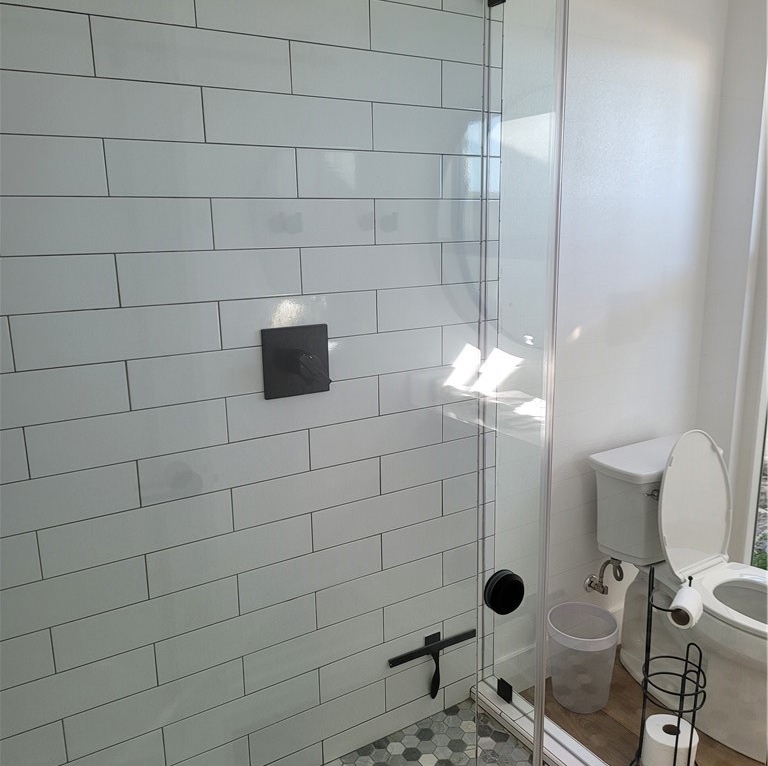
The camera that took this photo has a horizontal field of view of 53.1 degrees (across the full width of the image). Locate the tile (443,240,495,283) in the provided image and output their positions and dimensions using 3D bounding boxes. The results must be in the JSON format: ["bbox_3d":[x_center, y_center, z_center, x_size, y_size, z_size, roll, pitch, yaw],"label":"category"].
[{"bbox_3d":[0.218,-0.308,1.953,0.177,0.102,0.009,-9,15,-32],"label":"tile"}]

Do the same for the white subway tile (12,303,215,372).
[{"bbox_3d":[-0.511,-0.095,1.506,0.390,0.101,0.010,-9,15,-32],"label":"white subway tile"}]

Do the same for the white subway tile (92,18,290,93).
[{"bbox_3d":[-0.367,-0.641,1.520,0.402,0.103,0.010,-9,15,-32],"label":"white subway tile"}]

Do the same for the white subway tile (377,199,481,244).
[{"bbox_3d":[0.129,-0.394,1.868,0.361,0.101,0.010,-9,15,-32],"label":"white subway tile"}]

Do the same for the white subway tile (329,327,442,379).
[{"bbox_3d":[-0.009,-0.068,1.846,0.371,0.101,0.010,-9,15,-32],"label":"white subway tile"}]

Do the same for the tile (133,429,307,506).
[{"bbox_3d":[-0.341,0.183,1.686,0.392,0.102,0.009,-9,15,-32],"label":"tile"}]

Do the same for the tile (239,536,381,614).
[{"bbox_3d":[-0.169,0.460,1.861,0.392,0.102,0.009,-9,15,-32],"label":"tile"}]

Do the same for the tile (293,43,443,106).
[{"bbox_3d":[-0.031,-0.691,1.737,0.402,0.103,0.010,-9,15,-32],"label":"tile"}]

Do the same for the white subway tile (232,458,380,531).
[{"bbox_3d":[-0.173,0.256,1.805,0.390,0.101,0.010,-9,15,-32],"label":"white subway tile"}]

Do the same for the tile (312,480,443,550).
[{"bbox_3d":[-0.008,0.333,1.941,0.392,0.102,0.009,-9,15,-32],"label":"tile"}]

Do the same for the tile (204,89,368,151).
[{"bbox_3d":[-0.193,-0.552,1.622,0.390,0.101,0.010,-9,15,-32],"label":"tile"}]

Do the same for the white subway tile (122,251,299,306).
[{"bbox_3d":[-0.350,-0.223,1.591,0.392,0.102,0.009,-9,15,-32],"label":"white subway tile"}]

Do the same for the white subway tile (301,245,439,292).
[{"bbox_3d":[-0.023,-0.277,1.834,0.402,0.103,0.010,-9,15,-32],"label":"white subway tile"}]

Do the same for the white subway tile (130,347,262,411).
[{"bbox_3d":[-0.345,-0.020,1.639,0.392,0.102,0.009,-9,15,-32],"label":"white subway tile"}]

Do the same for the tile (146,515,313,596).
[{"bbox_3d":[-0.336,0.385,1.733,0.392,0.102,0.009,-9,15,-32],"label":"tile"}]

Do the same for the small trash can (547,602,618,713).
[{"bbox_3d":[0.603,0.844,2.352,0.211,0.263,0.211,-1,13,0],"label":"small trash can"}]

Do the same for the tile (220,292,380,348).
[{"bbox_3d":[-0.182,-0.144,1.714,0.390,0.101,0.010,-9,15,-32],"label":"tile"}]

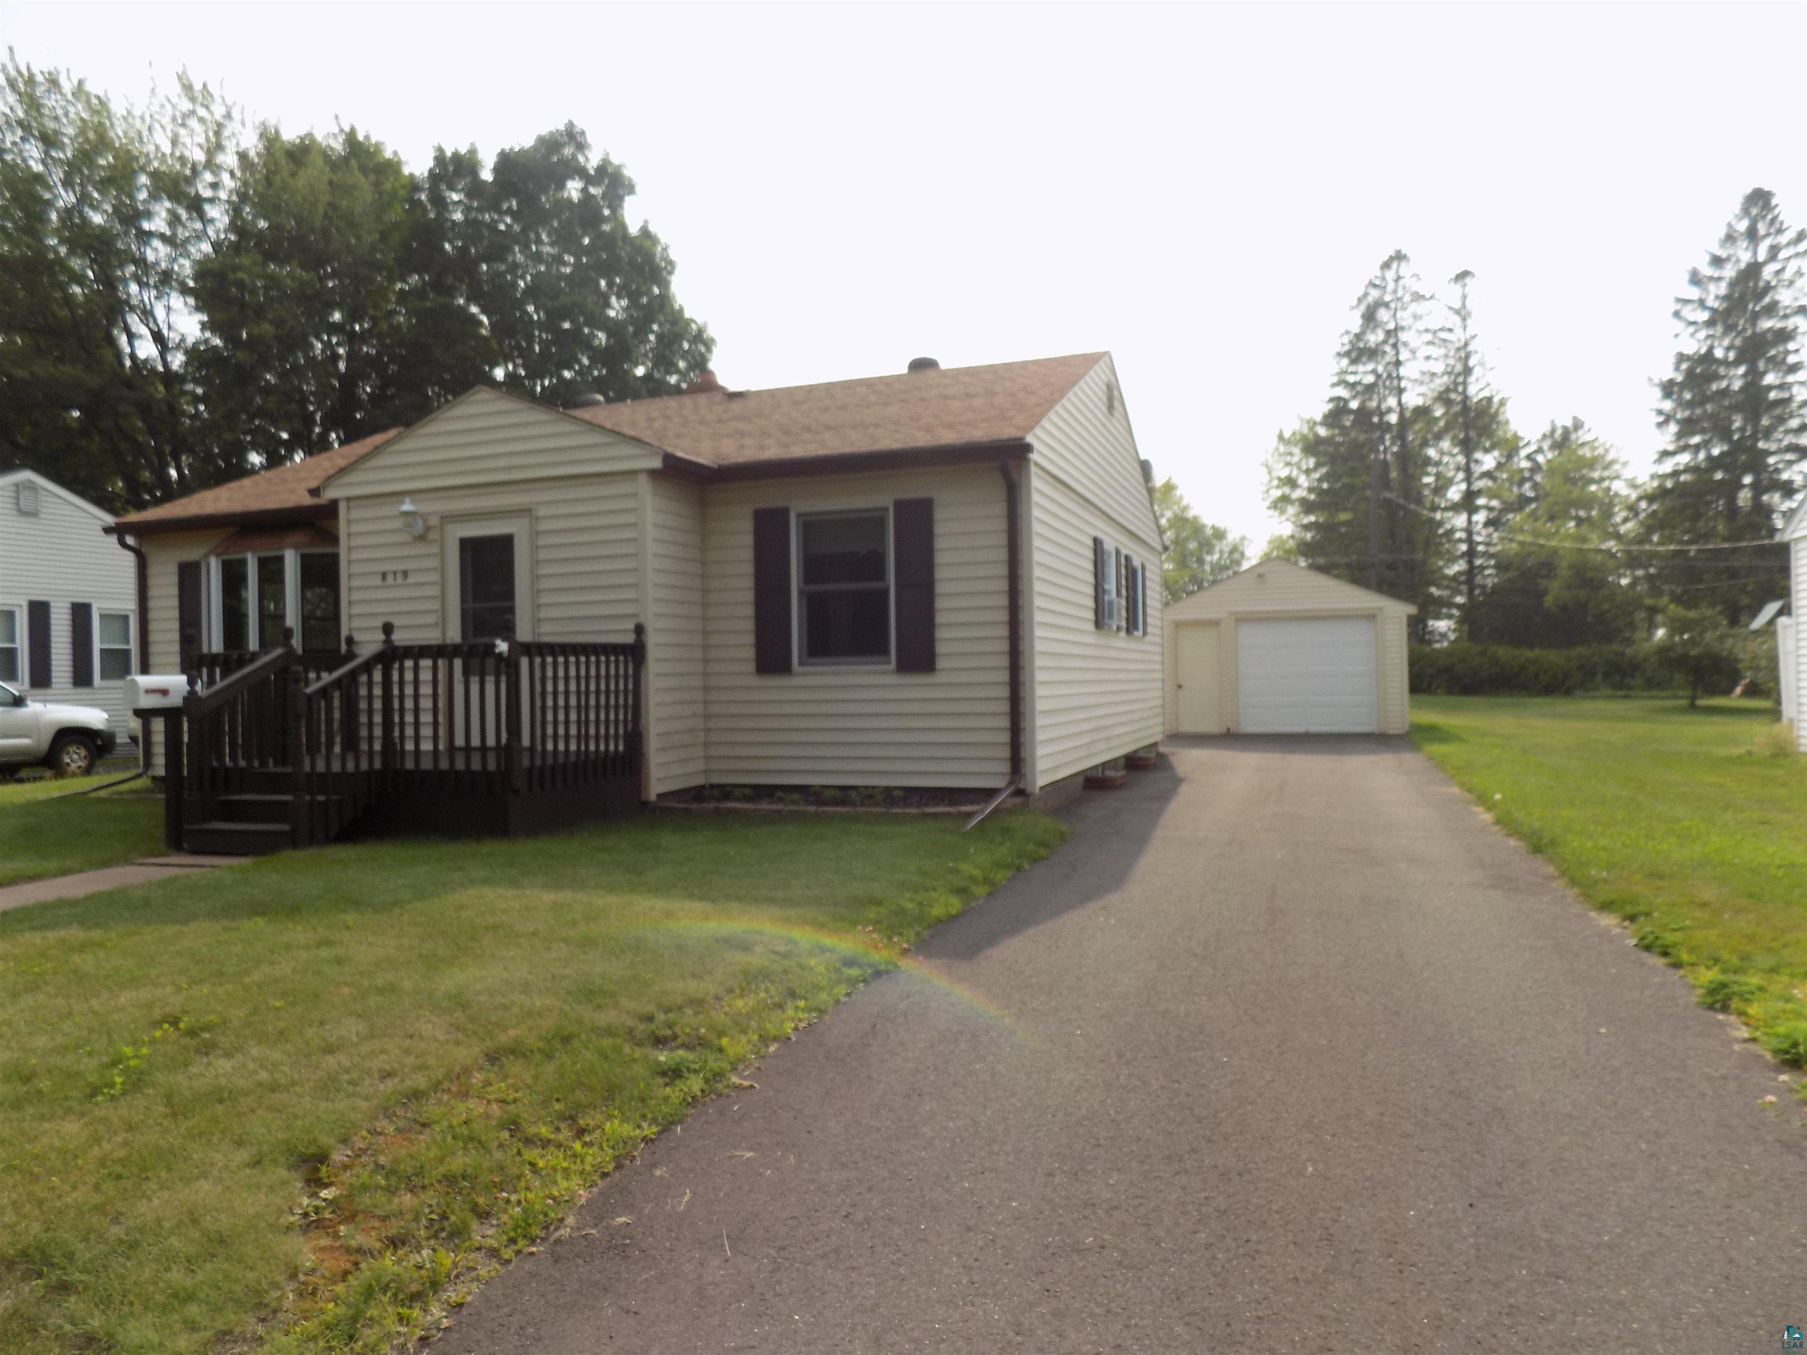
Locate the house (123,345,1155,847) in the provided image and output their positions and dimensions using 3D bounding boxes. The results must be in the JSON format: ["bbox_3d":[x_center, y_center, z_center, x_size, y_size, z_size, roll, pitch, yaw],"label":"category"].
[{"bbox_3d":[-2.696,-1.214,14.676,10.400,4.750,10.100,-1,0,19],"label":"house"}]

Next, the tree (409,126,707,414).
[{"bbox_3d":[-10.458,-7.807,36.984,9.600,18.539,9.600,-1,0,19],"label":"tree"}]

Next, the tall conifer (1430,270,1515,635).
[{"bbox_3d":[26.627,-9.110,55.983,4.600,19.776,4.600,-1,0,19],"label":"tall conifer"}]

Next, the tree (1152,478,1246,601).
[{"bbox_3d":[14.110,-4.478,59.991,7.600,11.011,7.600,-1,0,19],"label":"tree"}]

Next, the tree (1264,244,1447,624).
[{"bbox_3d":[21.501,-9.521,55.983,8.400,20.797,8.400,-1,0,19],"label":"tree"}]

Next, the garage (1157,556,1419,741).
[{"bbox_3d":[7.980,-0.592,25.230,4.750,3.250,6.800,-1,0,19],"label":"garage"}]

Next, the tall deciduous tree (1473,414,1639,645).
[{"bbox_3d":[29.484,-5.434,53.990,7.600,12.309,7.600,-1,0,19],"label":"tall deciduous tree"}]

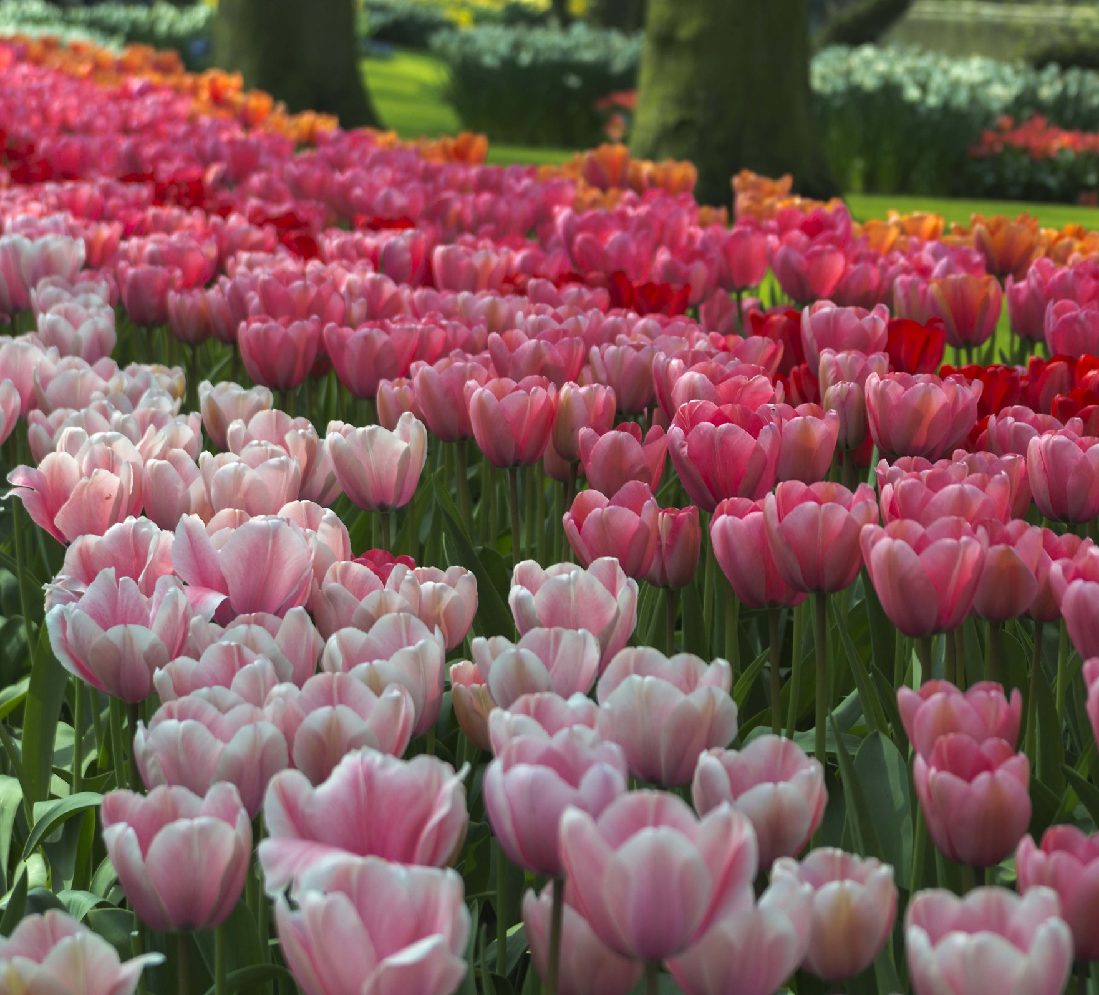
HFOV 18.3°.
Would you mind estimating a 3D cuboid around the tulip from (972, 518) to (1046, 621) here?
[{"bbox_3d":[0.357,0.057,2.650,0.060,0.075,0.060,0,11,0],"label":"tulip"}]

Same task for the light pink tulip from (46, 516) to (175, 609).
[{"bbox_3d":[-0.269,0.045,2.100,0.078,0.066,0.075,0,11,0],"label":"light pink tulip"}]

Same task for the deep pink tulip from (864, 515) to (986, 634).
[{"bbox_3d":[0.240,0.051,2.180,0.078,0.069,0.077,0,10,0],"label":"deep pink tulip"}]

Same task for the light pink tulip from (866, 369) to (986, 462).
[{"bbox_3d":[0.284,-0.062,2.590,0.089,0.061,0.084,0,10,0],"label":"light pink tulip"}]

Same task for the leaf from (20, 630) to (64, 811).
[{"bbox_3d":[-0.329,0.145,2.220,0.030,0.125,0.020,6,11,-1],"label":"leaf"}]

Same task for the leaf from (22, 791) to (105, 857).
[{"bbox_3d":[-0.271,0.183,1.900,0.050,0.038,0.032,0,10,0],"label":"leaf"}]

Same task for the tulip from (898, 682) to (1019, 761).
[{"bbox_3d":[0.235,0.140,1.950,0.071,0.066,0.071,0,10,0],"label":"tulip"}]

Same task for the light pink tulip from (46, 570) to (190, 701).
[{"bbox_3d":[-0.252,0.081,1.990,0.083,0.070,0.077,-3,11,1],"label":"light pink tulip"}]

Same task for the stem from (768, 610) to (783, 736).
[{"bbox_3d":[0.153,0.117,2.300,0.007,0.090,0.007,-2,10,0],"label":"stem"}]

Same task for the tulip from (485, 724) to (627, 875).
[{"bbox_3d":[0.003,0.153,1.720,0.071,0.069,0.071,0,10,0],"label":"tulip"}]

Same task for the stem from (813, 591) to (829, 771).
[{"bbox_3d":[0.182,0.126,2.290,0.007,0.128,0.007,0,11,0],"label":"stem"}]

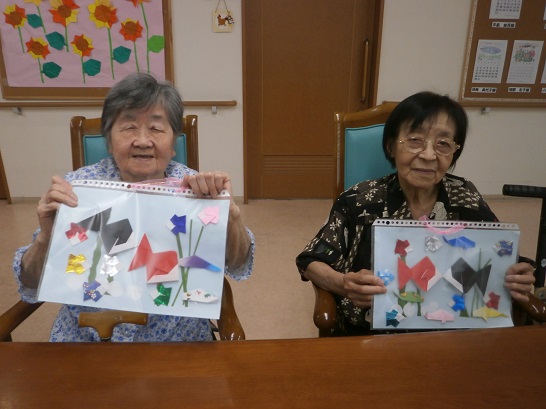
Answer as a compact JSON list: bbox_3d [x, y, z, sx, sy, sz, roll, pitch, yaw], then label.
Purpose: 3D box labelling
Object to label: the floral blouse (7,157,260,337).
[{"bbox_3d":[-0.285,0.133,1.003,0.480,0.520,0.380,-2,17,-8],"label":"floral blouse"}]

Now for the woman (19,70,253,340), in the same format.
[{"bbox_3d":[-0.280,0.246,0.975,0.480,1.050,0.570,-2,17,-8],"label":"woman"}]

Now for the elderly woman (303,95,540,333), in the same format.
[{"bbox_3d":[0.315,0.238,1.035,0.500,1.040,0.580,3,17,8],"label":"elderly woman"}]

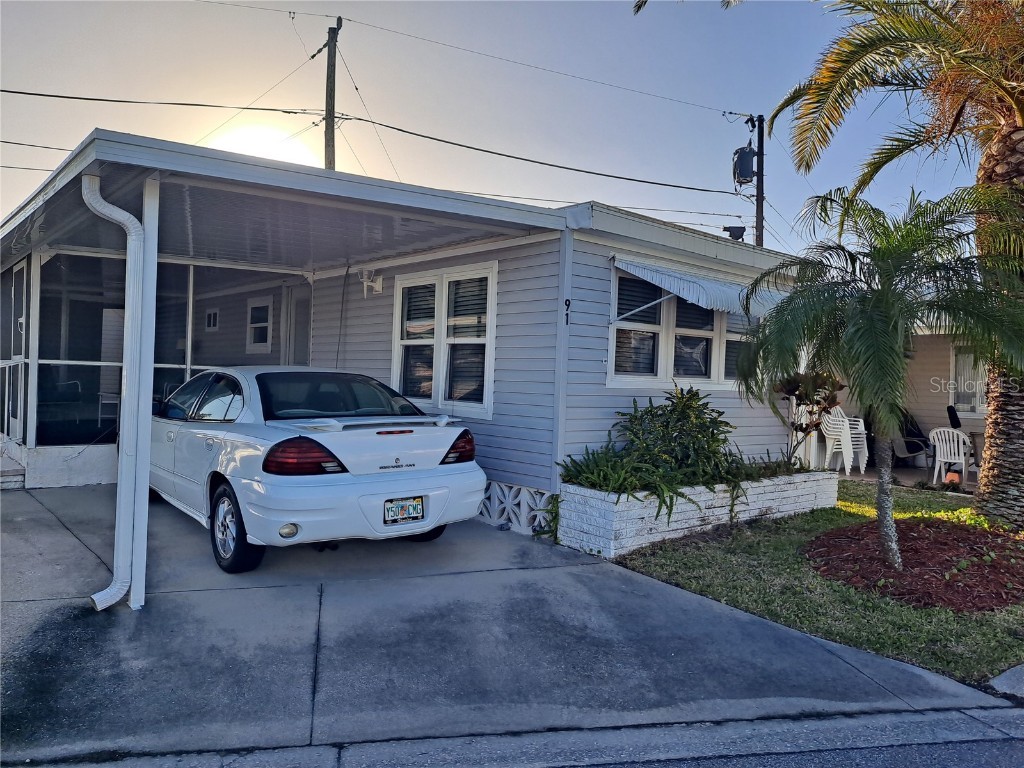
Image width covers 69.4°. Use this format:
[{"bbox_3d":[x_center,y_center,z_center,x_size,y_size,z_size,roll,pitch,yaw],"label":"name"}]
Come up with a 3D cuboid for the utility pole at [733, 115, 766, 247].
[{"bbox_3d":[6.490,-2.927,19.771,0.750,8.800,0.450,1,0,-23],"label":"utility pole"}]

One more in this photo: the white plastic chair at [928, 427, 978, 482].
[{"bbox_3d":[6.236,1.020,10.457,0.570,0.810,0.560,3,1,43],"label":"white plastic chair"}]

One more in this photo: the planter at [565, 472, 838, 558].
[{"bbox_3d":[1.942,1.129,7.057,3.560,0.489,0.606,2,0,-40],"label":"planter"}]

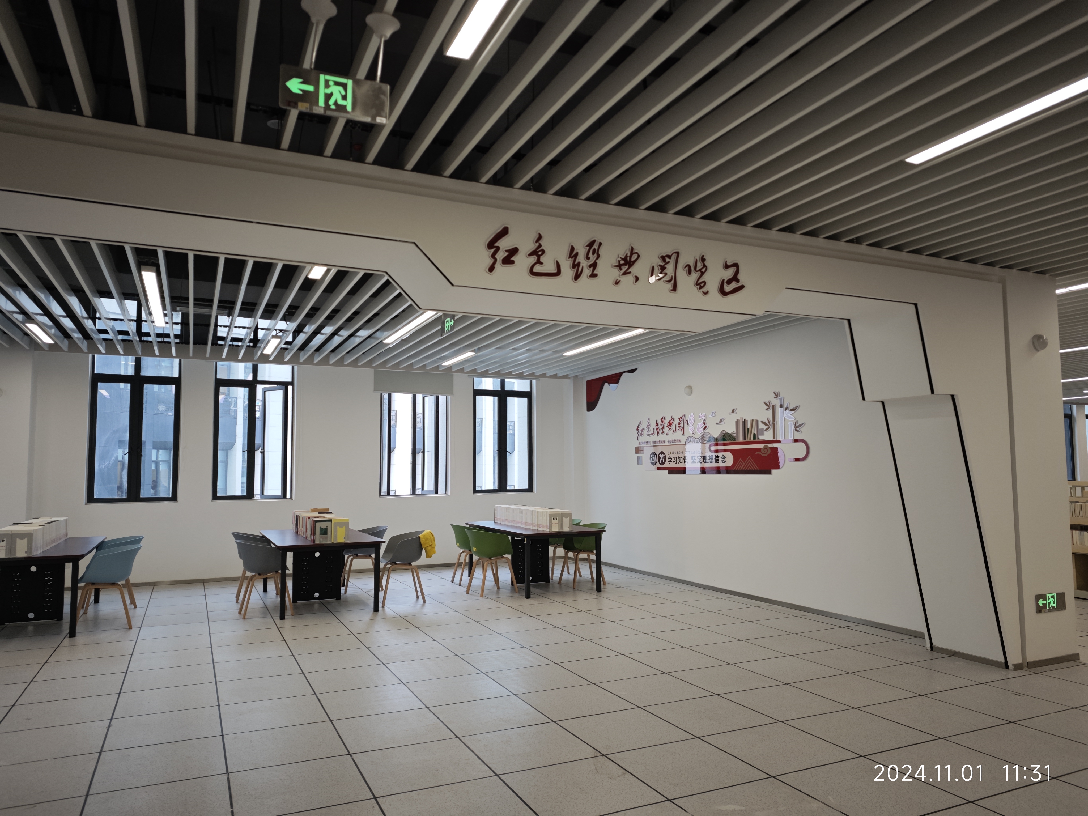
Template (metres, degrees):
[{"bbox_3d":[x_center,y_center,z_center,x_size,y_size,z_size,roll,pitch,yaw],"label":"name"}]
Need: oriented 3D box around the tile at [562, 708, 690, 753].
[{"bbox_3d":[0.464,1.860,4.177,0.585,0.020,0.585,2,-6,-25],"label":"tile"}]

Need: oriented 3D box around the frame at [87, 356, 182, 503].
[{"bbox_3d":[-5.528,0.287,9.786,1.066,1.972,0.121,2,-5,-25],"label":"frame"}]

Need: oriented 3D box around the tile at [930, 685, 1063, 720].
[{"bbox_3d":[2.951,1.929,4.718,0.600,0.020,0.600,2,-5,-25],"label":"tile"}]

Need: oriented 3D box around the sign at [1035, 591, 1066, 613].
[{"bbox_3d":[3.946,1.516,5.619,0.360,0.140,0.025,2,-5,-25],"label":"sign"}]

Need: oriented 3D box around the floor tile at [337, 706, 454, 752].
[{"bbox_3d":[-0.881,1.876,4.201,0.600,0.020,0.600,2,-6,-25],"label":"floor tile"}]

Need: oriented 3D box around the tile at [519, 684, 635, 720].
[{"bbox_3d":[0.207,1.914,4.709,0.585,0.020,0.585,2,-6,-25],"label":"tile"}]

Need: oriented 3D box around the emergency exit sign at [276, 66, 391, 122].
[{"bbox_3d":[-0.708,-1.063,2.455,0.355,0.143,0.020,2,-6,-21],"label":"emergency exit sign"}]

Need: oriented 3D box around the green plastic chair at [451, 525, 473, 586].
[{"bbox_3d":[-0.984,2.032,10.036,0.550,0.790,0.590,2,-6,-25],"label":"green plastic chair"}]

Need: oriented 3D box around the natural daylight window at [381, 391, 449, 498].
[{"bbox_3d":[-2.125,0.563,11.857,1.120,1.760,0.150,2,-6,-25],"label":"natural daylight window"}]

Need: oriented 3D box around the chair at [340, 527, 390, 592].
[{"bbox_3d":[-2.300,1.943,9.320,0.553,0.795,0.573,2,-5,-25],"label":"chair"}]

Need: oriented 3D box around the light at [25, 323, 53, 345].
[{"bbox_3d":[-5.684,-0.855,8.178,0.101,0.060,1.227,2,-5,-25],"label":"light"}]

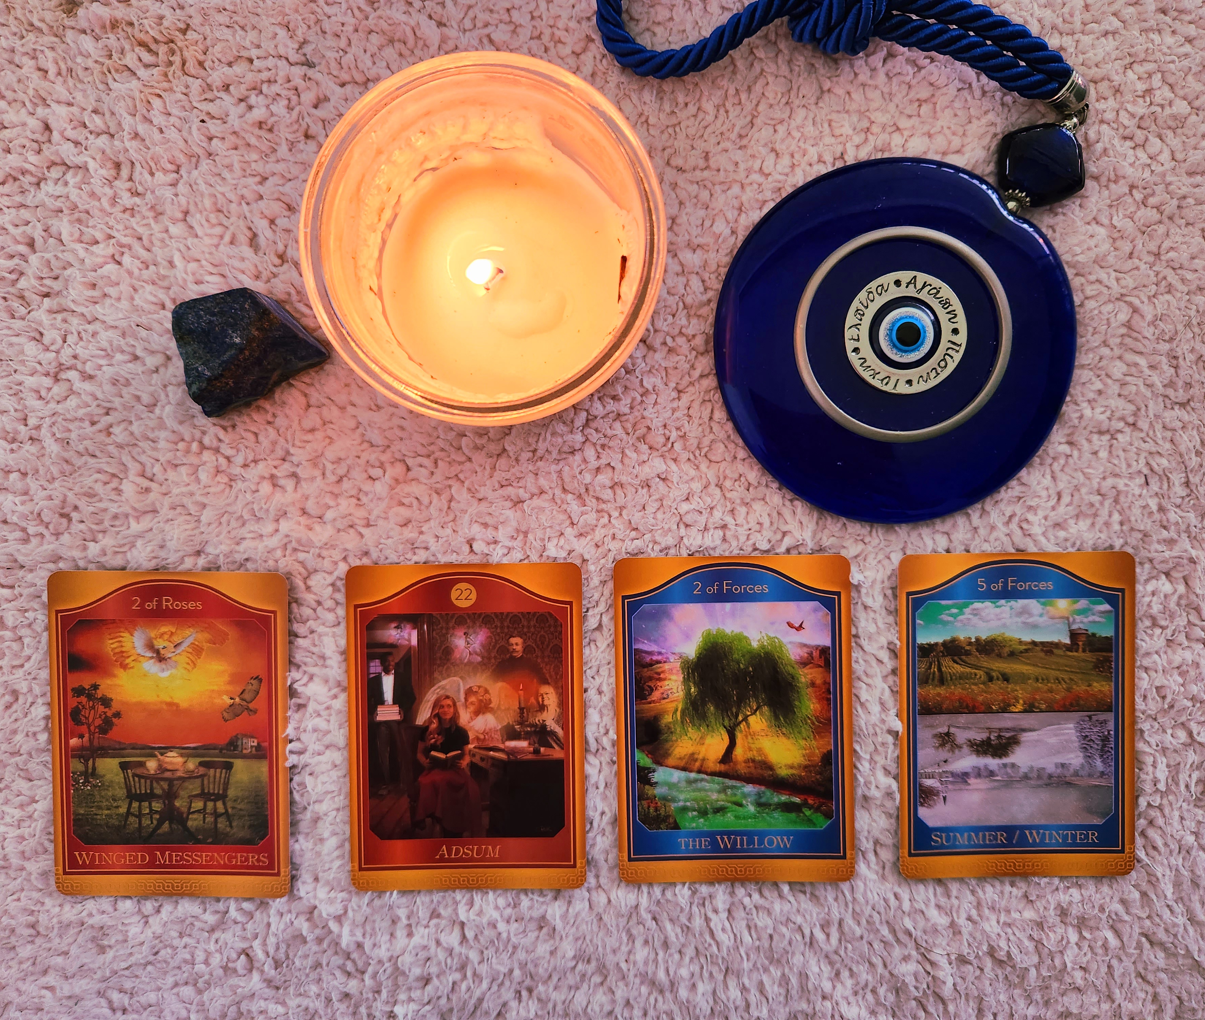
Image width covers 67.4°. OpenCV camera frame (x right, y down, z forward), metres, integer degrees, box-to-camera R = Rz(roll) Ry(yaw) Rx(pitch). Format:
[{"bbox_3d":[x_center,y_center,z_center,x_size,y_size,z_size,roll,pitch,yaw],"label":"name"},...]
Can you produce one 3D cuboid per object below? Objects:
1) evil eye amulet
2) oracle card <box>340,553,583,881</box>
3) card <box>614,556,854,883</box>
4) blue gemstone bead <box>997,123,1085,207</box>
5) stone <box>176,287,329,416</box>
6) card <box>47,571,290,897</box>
[{"bbox_3d":[0.086,-0.049,0.263,0.105,0.009,0.105,42,91,-1],"label":"evil eye amulet"},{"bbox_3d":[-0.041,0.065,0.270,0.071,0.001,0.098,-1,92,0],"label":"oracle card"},{"bbox_3d":[0.040,0.063,0.270,0.071,0.001,0.098,-1,92,0],"label":"card"},{"bbox_3d":[0.126,-0.099,0.258,0.025,0.014,0.023,-3,92,0],"label":"blue gemstone bead"},{"bbox_3d":[-0.102,-0.049,0.254,0.040,0.025,0.033,-26,92,1],"label":"stone"},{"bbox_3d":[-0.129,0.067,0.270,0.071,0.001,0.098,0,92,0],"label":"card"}]

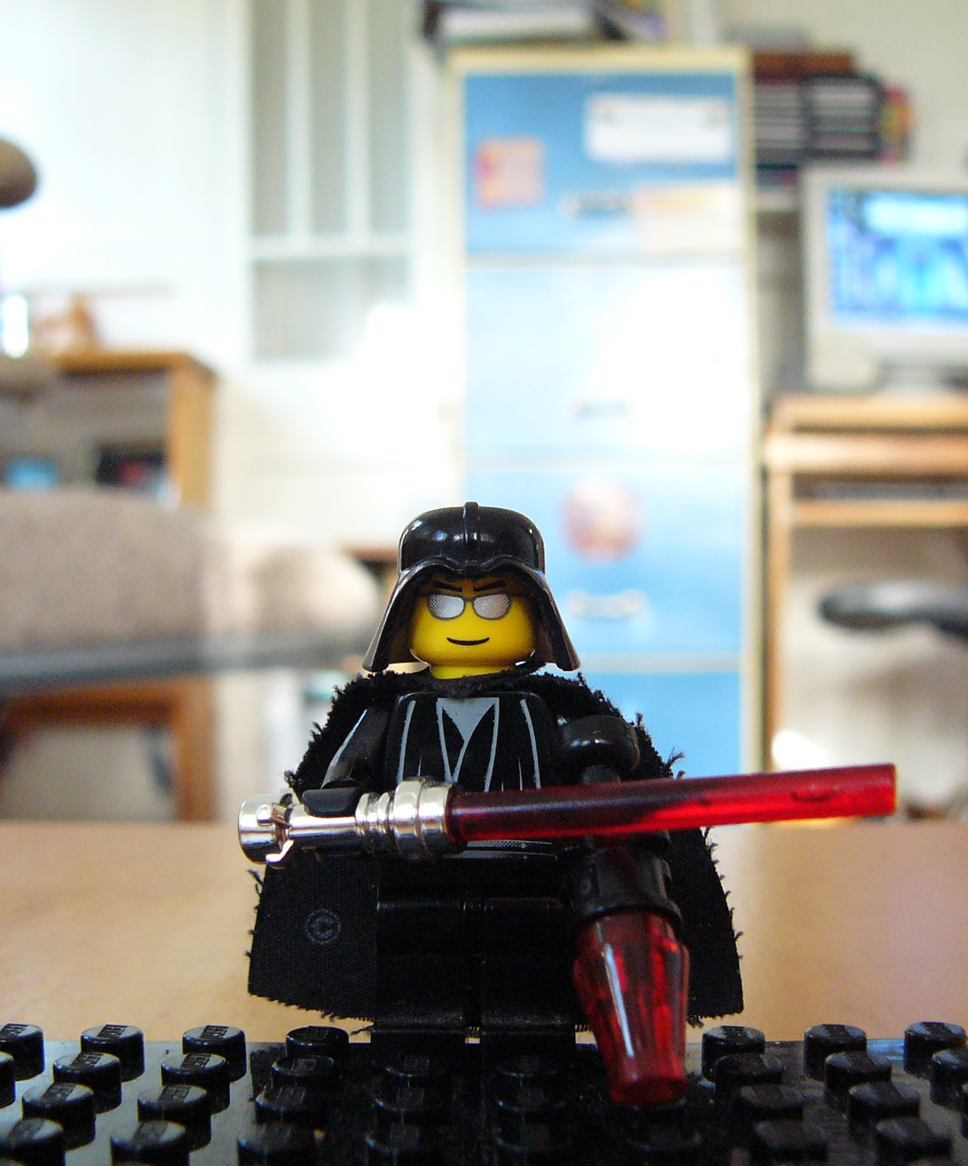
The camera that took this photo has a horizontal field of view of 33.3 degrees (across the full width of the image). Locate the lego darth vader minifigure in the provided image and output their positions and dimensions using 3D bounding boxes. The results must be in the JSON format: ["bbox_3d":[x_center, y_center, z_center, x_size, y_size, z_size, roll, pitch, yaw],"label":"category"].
[{"bbox_3d":[0.001,0.015,0.122,0.039,0.043,0.029,0,-1,0],"label":"lego darth vader minifigure"}]

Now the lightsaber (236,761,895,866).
[{"bbox_3d":[0.005,0.015,0.104,0.042,0.005,0.005,-5,-1,6],"label":"lightsaber"}]

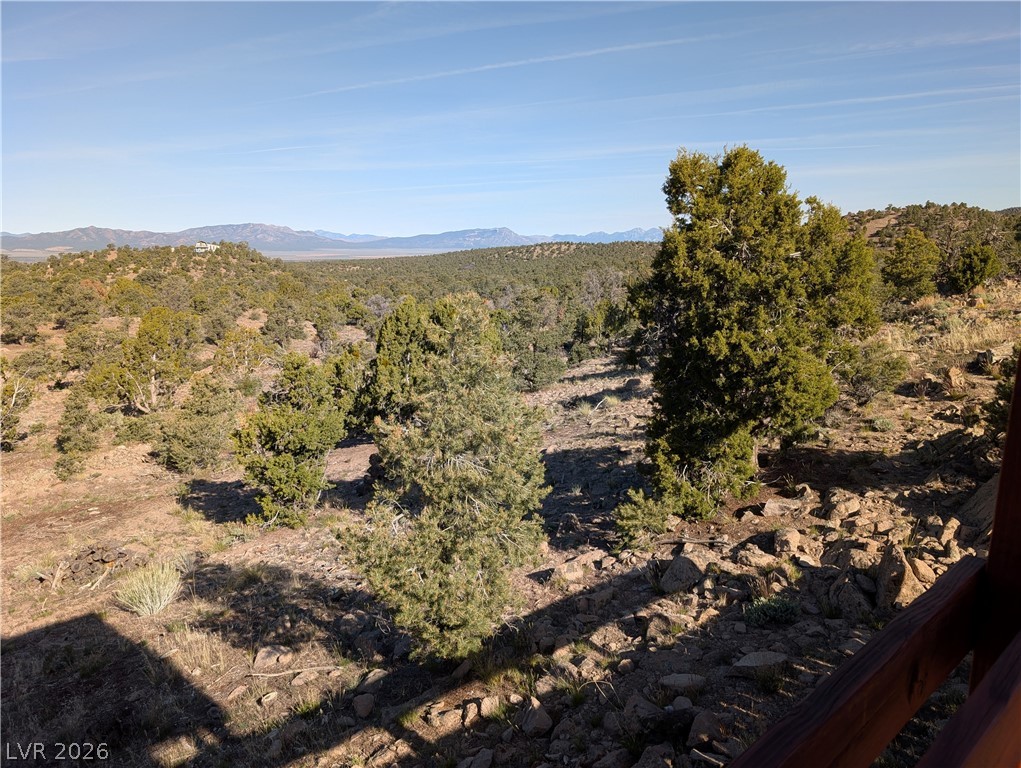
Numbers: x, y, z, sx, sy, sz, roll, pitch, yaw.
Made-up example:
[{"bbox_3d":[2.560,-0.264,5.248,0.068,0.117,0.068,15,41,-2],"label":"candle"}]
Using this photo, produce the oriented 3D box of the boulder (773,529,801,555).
[{"bbox_3d":[2.893,1.645,7.402,0.251,0.254,0.214,5,12,22],"label":"boulder"}]

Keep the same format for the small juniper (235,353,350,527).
[{"bbox_3d":[-3.084,0.785,10.041,1.513,2.455,1.437,-4,12,-17],"label":"small juniper"}]

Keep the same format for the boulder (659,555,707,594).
[{"bbox_3d":[2.323,2.568,9.519,0.632,0.420,0.506,3,11,14],"label":"boulder"}]

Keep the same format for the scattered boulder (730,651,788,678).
[{"bbox_3d":[1.963,2.221,5.618,0.420,0.133,0.231,4,12,21],"label":"scattered boulder"}]

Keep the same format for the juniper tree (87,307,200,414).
[{"bbox_3d":[-14.337,-0.884,27.354,4.049,4.176,3.847,-6,12,-27],"label":"juniper tree"}]

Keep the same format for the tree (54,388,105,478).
[{"bbox_3d":[-11.563,1.270,18.764,1.150,2.403,1.092,-7,13,-32],"label":"tree"}]

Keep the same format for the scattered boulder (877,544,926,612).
[{"bbox_3d":[3.365,1.674,6.104,0.367,0.584,0.276,7,13,30],"label":"scattered boulder"}]

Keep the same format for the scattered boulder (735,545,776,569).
[{"bbox_3d":[3.479,2.419,10.023,0.584,0.260,0.467,4,12,20],"label":"scattered boulder"}]

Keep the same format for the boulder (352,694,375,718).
[{"bbox_3d":[-1.558,3.423,7.485,0.230,0.169,0.184,-3,11,-13],"label":"boulder"}]

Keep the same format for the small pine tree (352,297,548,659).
[{"bbox_3d":[-0.764,1.136,8.427,2.315,4.050,2.199,-1,11,-5],"label":"small pine tree"}]

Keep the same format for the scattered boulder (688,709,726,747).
[{"bbox_3d":[1.838,3.207,6.608,0.367,0.236,0.294,3,12,17],"label":"scattered boulder"}]

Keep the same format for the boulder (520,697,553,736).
[{"bbox_3d":[0.192,2.446,5.216,0.235,0.282,0.177,0,11,2],"label":"boulder"}]

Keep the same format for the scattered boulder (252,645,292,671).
[{"bbox_3d":[-2.918,3.321,8.652,0.480,0.221,0.384,-4,12,-20],"label":"scattered boulder"}]

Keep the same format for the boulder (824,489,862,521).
[{"bbox_3d":[3.739,1.368,7.984,0.405,0.356,0.324,5,12,26],"label":"boulder"}]

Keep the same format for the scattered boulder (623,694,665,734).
[{"bbox_3d":[0.957,2.377,5.100,0.296,0.244,0.222,2,11,12],"label":"scattered boulder"}]

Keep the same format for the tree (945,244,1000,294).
[{"bbox_3d":[21.872,-5.443,33.386,2.373,2.404,2.255,7,13,32],"label":"tree"}]

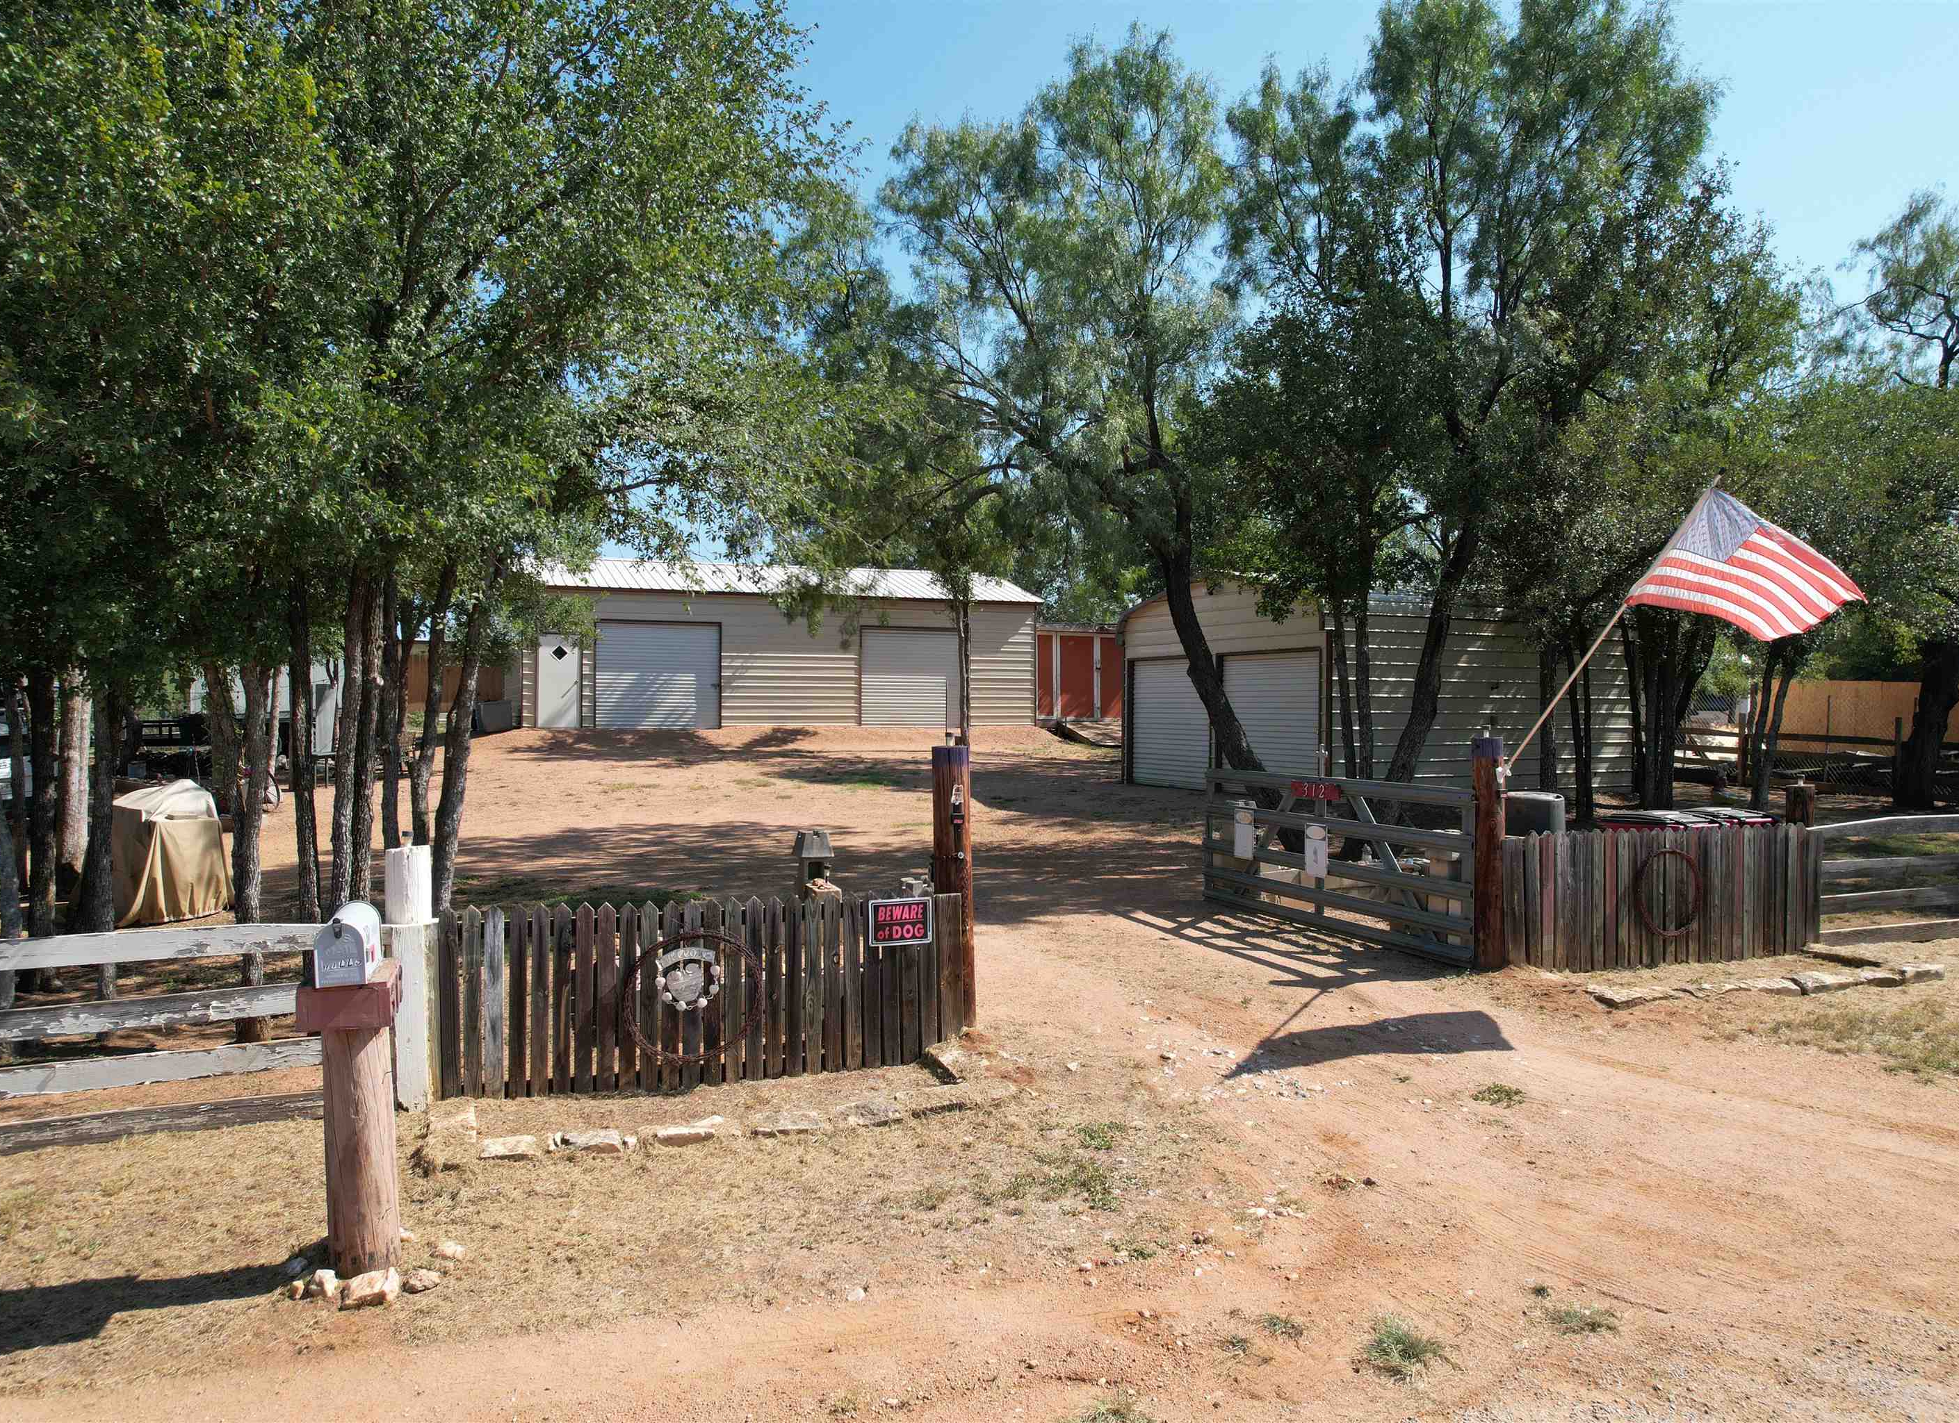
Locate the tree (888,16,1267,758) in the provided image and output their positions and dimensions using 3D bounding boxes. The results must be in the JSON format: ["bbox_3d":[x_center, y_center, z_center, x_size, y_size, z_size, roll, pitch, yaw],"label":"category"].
[{"bbox_3d":[1.150,-3.050,14.700,4.600,9.200,4.600,0,0,0],"label":"tree"}]

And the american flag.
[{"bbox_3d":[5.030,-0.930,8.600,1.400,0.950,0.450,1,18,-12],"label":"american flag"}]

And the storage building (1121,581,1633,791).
[{"bbox_3d":[6.980,-0.475,24.050,6.350,3.800,6.650,0,0,-22],"label":"storage building"}]

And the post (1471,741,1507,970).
[{"bbox_3d":[3.710,1.030,9.500,0.210,1.680,0.210,0,0,-17],"label":"post"}]

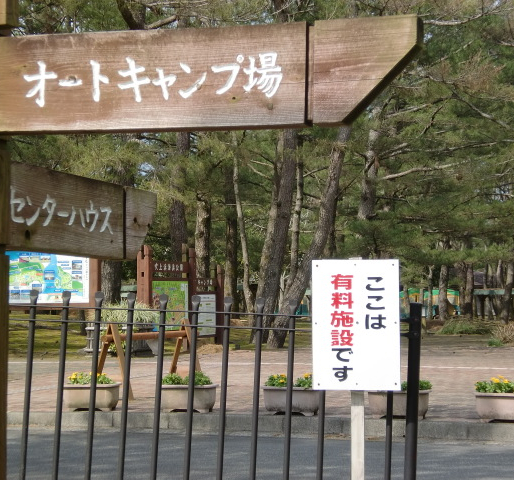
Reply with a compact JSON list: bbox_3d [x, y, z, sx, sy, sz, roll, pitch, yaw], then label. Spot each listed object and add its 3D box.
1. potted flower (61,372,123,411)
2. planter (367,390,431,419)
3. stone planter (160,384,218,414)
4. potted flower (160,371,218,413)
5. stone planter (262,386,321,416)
[{"bbox_3d":[-1.728,1.594,15.755,0.634,0.389,0.287,-1,-2,18],"label":"potted flower"},{"bbox_3d":[1.403,1.614,14.729,0.634,0.281,0.287,-1,-2,18],"label":"planter"},{"bbox_3d":[-0.691,1.637,15.414,0.634,0.281,0.287,-1,-2,18],"label":"stone planter"},{"bbox_3d":[-0.691,1.566,15.416,0.634,0.423,0.287,-1,-2,18],"label":"potted flower"},{"bbox_3d":[0.359,1.626,15.070,0.634,0.281,0.287,-1,-2,18],"label":"stone planter"}]

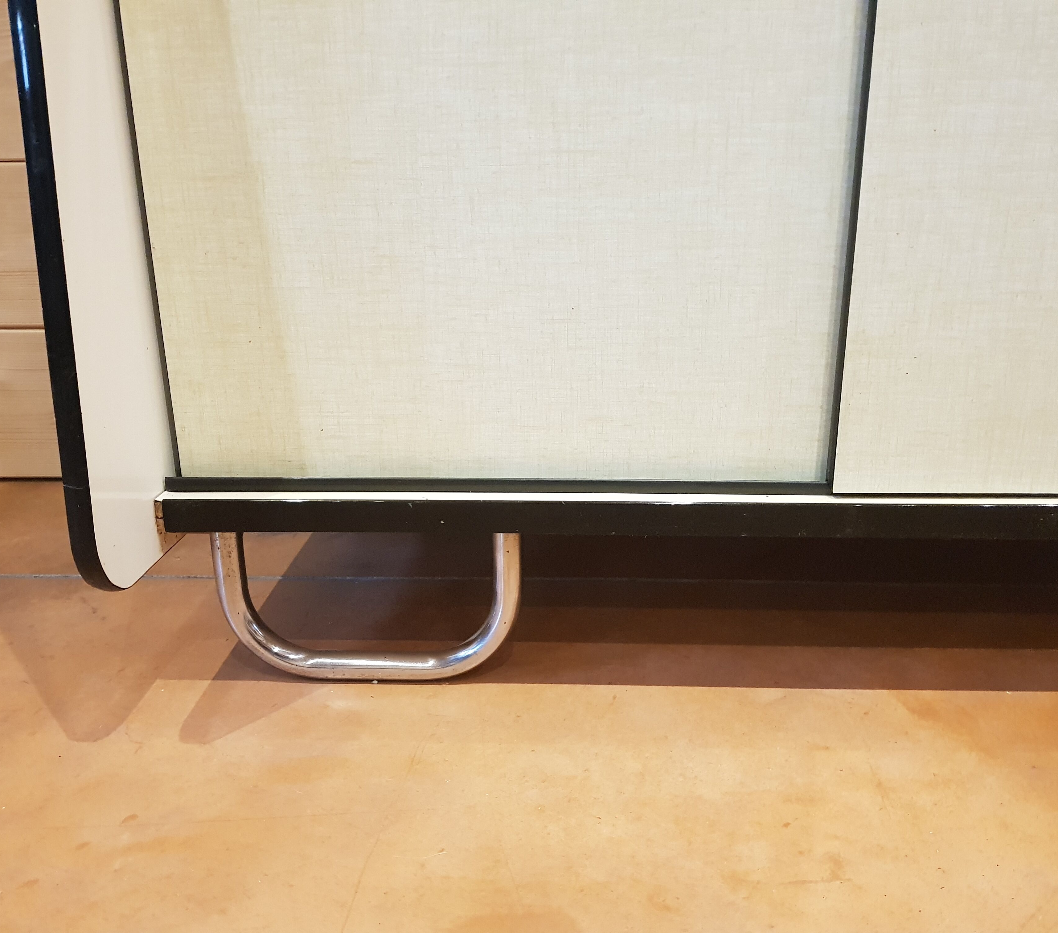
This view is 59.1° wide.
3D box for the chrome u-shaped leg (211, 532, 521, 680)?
[{"bbox_3d":[-0.131,0.111,0.769,0.252,0.142,0.025,0,17,2],"label":"chrome u-shaped leg"}]

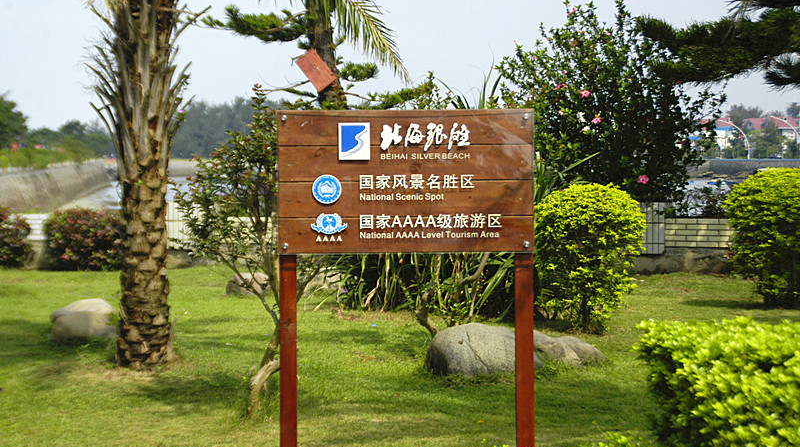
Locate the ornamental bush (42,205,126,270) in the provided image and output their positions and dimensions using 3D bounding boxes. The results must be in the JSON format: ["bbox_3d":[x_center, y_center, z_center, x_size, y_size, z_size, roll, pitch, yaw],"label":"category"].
[{"bbox_3d":[-3.621,0.174,16.200,1.030,0.750,0.880,0,3,0],"label":"ornamental bush"}]

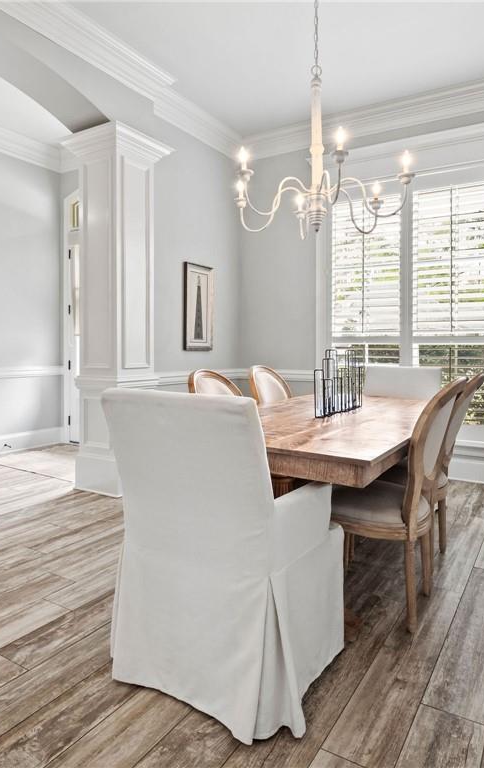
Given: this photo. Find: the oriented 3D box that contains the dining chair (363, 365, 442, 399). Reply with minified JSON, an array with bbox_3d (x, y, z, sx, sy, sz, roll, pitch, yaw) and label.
[{"bbox_3d":[1.020,0.380,3.220,0.570,0.980,0.670,2,4,32],"label":"dining chair"}]

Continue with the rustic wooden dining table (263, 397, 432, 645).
[{"bbox_3d":[0.564,0.542,2.764,1.080,0.760,2.200,3,5,33],"label":"rustic wooden dining table"}]

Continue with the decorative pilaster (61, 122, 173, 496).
[{"bbox_3d":[-0.985,-0.505,3.822,0.570,2.690,0.550,3,5,33],"label":"decorative pilaster"}]

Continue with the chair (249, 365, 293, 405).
[{"bbox_3d":[0.380,0.388,2.980,0.580,0.990,0.500,2,4,32],"label":"chair"}]

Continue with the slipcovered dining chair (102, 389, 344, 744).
[{"bbox_3d":[-0.041,0.505,1.666,0.630,0.980,0.640,3,5,29],"label":"slipcovered dining chair"}]

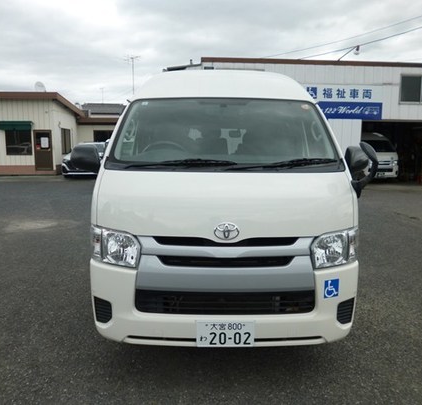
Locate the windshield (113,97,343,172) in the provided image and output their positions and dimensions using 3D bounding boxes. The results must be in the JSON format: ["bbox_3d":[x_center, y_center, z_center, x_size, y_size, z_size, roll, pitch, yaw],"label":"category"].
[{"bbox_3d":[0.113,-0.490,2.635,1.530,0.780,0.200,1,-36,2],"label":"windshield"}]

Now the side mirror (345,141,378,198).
[{"bbox_3d":[1.052,-0.223,2.572,0.230,0.400,0.250,1,8,2],"label":"side mirror"}]

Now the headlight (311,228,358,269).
[{"bbox_3d":[0.757,0.286,2.303,0.360,0.220,0.300,1,8,2],"label":"headlight"}]

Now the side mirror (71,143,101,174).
[{"bbox_3d":[-0.879,-0.318,2.691,0.230,0.240,0.150,1,8,2],"label":"side mirror"}]

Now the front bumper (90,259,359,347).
[{"bbox_3d":[0.082,0.607,2.335,1.690,0.450,0.480,1,8,2],"label":"front bumper"}]

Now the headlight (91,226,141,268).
[{"bbox_3d":[-0.582,0.263,2.355,0.360,0.220,0.300,1,8,2],"label":"headlight"}]

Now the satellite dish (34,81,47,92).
[{"bbox_3d":[-8.274,-5.576,18.200,0.560,0.600,0.400,4,9,24],"label":"satellite dish"}]

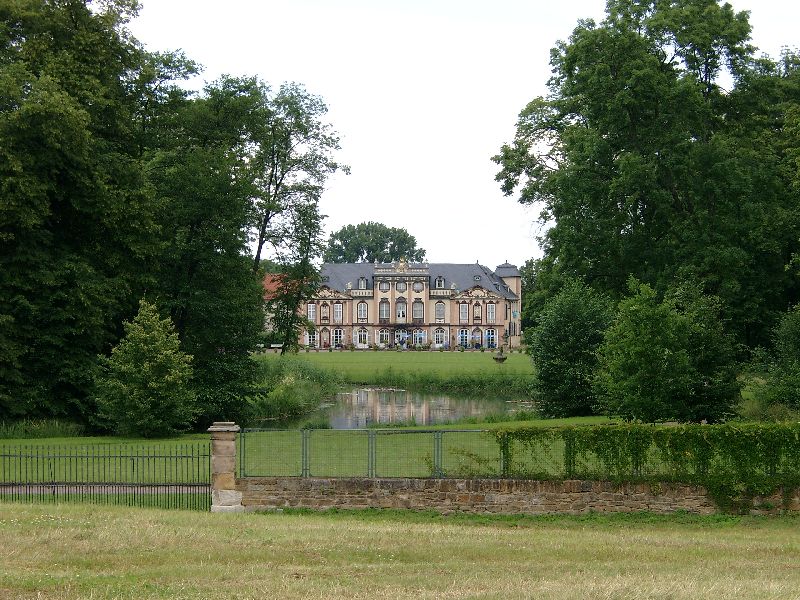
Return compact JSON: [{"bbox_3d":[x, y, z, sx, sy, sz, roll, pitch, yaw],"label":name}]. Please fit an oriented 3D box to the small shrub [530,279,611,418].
[{"bbox_3d":[8.509,2.413,115.000,4.031,6.966,3.900,0,-1,0],"label":"small shrub"}]

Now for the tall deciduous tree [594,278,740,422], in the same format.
[{"bbox_3d":[12.684,2.404,110.000,6.854,6.854,6.200,0,-1,0],"label":"tall deciduous tree"}]

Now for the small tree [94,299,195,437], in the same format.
[{"bbox_3d":[-10.503,2.775,95.000,4.111,5.673,4.100,0,-1,0],"label":"small tree"}]

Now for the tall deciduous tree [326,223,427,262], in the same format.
[{"bbox_3d":[-4.744,-2.884,430.000,19.350,23.071,18.000,0,-1,0],"label":"tall deciduous tree"}]

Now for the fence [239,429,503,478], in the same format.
[{"bbox_3d":[-0.666,3.592,54.000,6.215,1.157,0.100,0,-1,4],"label":"fence"}]

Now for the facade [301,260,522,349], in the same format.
[{"bbox_3d":[1.708,0.732,376.000,35.000,14.700,20.000,0,-1,5],"label":"facade"}]

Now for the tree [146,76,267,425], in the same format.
[{"bbox_3d":[-9.377,-2.399,112.000,5.815,16.865,6.000,0,-1,0],"label":"tree"}]

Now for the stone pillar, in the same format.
[{"bbox_3d":[-4.077,3.890,54.000,0.794,2.150,0.750,0,-1,4],"label":"stone pillar"}]

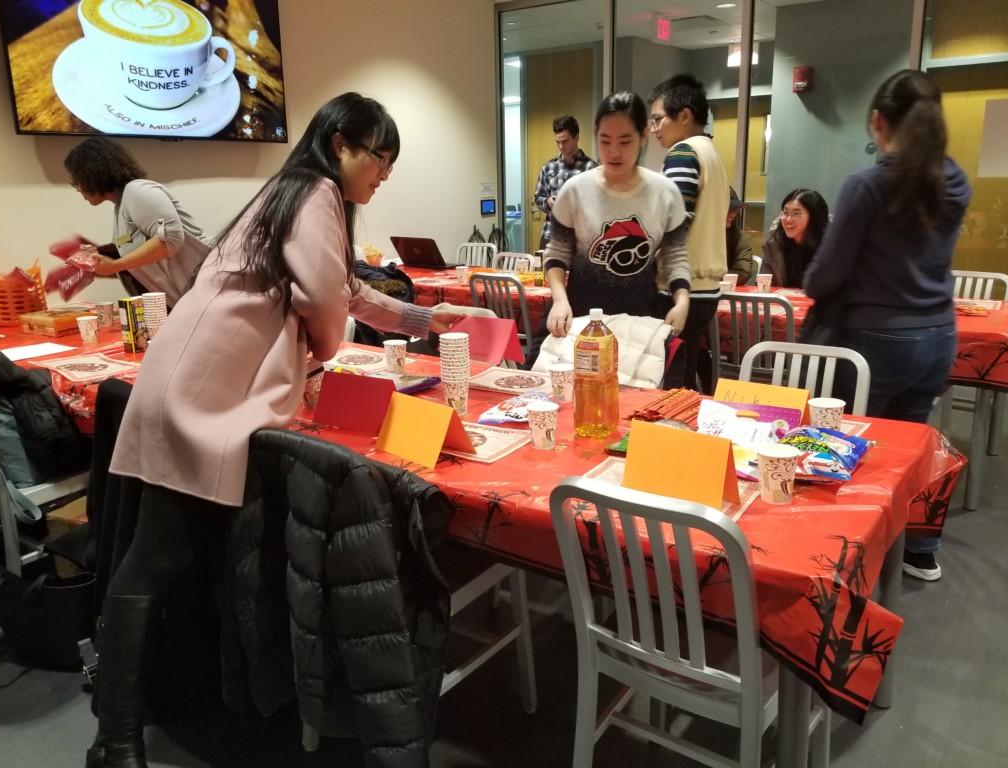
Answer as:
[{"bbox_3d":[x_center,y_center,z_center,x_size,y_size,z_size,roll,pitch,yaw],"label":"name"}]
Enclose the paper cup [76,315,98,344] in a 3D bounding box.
[{"bbox_3d":[-1.682,-0.217,3.118,0.080,0.096,0.080,-1,14,0],"label":"paper cup"}]

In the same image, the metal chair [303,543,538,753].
[{"bbox_3d":[-0.221,0.479,1.869,0.410,0.860,0.500,9,17,35],"label":"metal chair"}]

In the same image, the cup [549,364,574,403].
[{"bbox_3d":[0.173,0.001,2.238,0.080,0.096,0.080,-1,14,0],"label":"cup"}]

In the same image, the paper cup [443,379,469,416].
[{"bbox_3d":[-0.131,0.033,2.099,0.079,0.101,0.079,-1,14,0],"label":"paper cup"}]

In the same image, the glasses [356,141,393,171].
[{"bbox_3d":[-0.335,-0.555,1.820,0.140,0.045,0.140,30,22,10],"label":"glasses"}]

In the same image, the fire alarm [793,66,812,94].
[{"bbox_3d":[2.488,-2.526,6.400,0.135,0.205,0.065,9,18,36],"label":"fire alarm"}]

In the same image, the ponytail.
[{"bbox_3d":[1.244,-0.713,2.360,0.200,0.465,0.220,-4,15,-8],"label":"ponytail"}]

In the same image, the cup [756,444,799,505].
[{"bbox_3d":[0.526,0.175,1.477,0.079,0.101,0.079,-1,14,0],"label":"cup"}]

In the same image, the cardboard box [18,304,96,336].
[{"bbox_3d":[-2.053,-0.280,3.556,0.268,0.079,0.200,7,17,30],"label":"cardboard box"}]

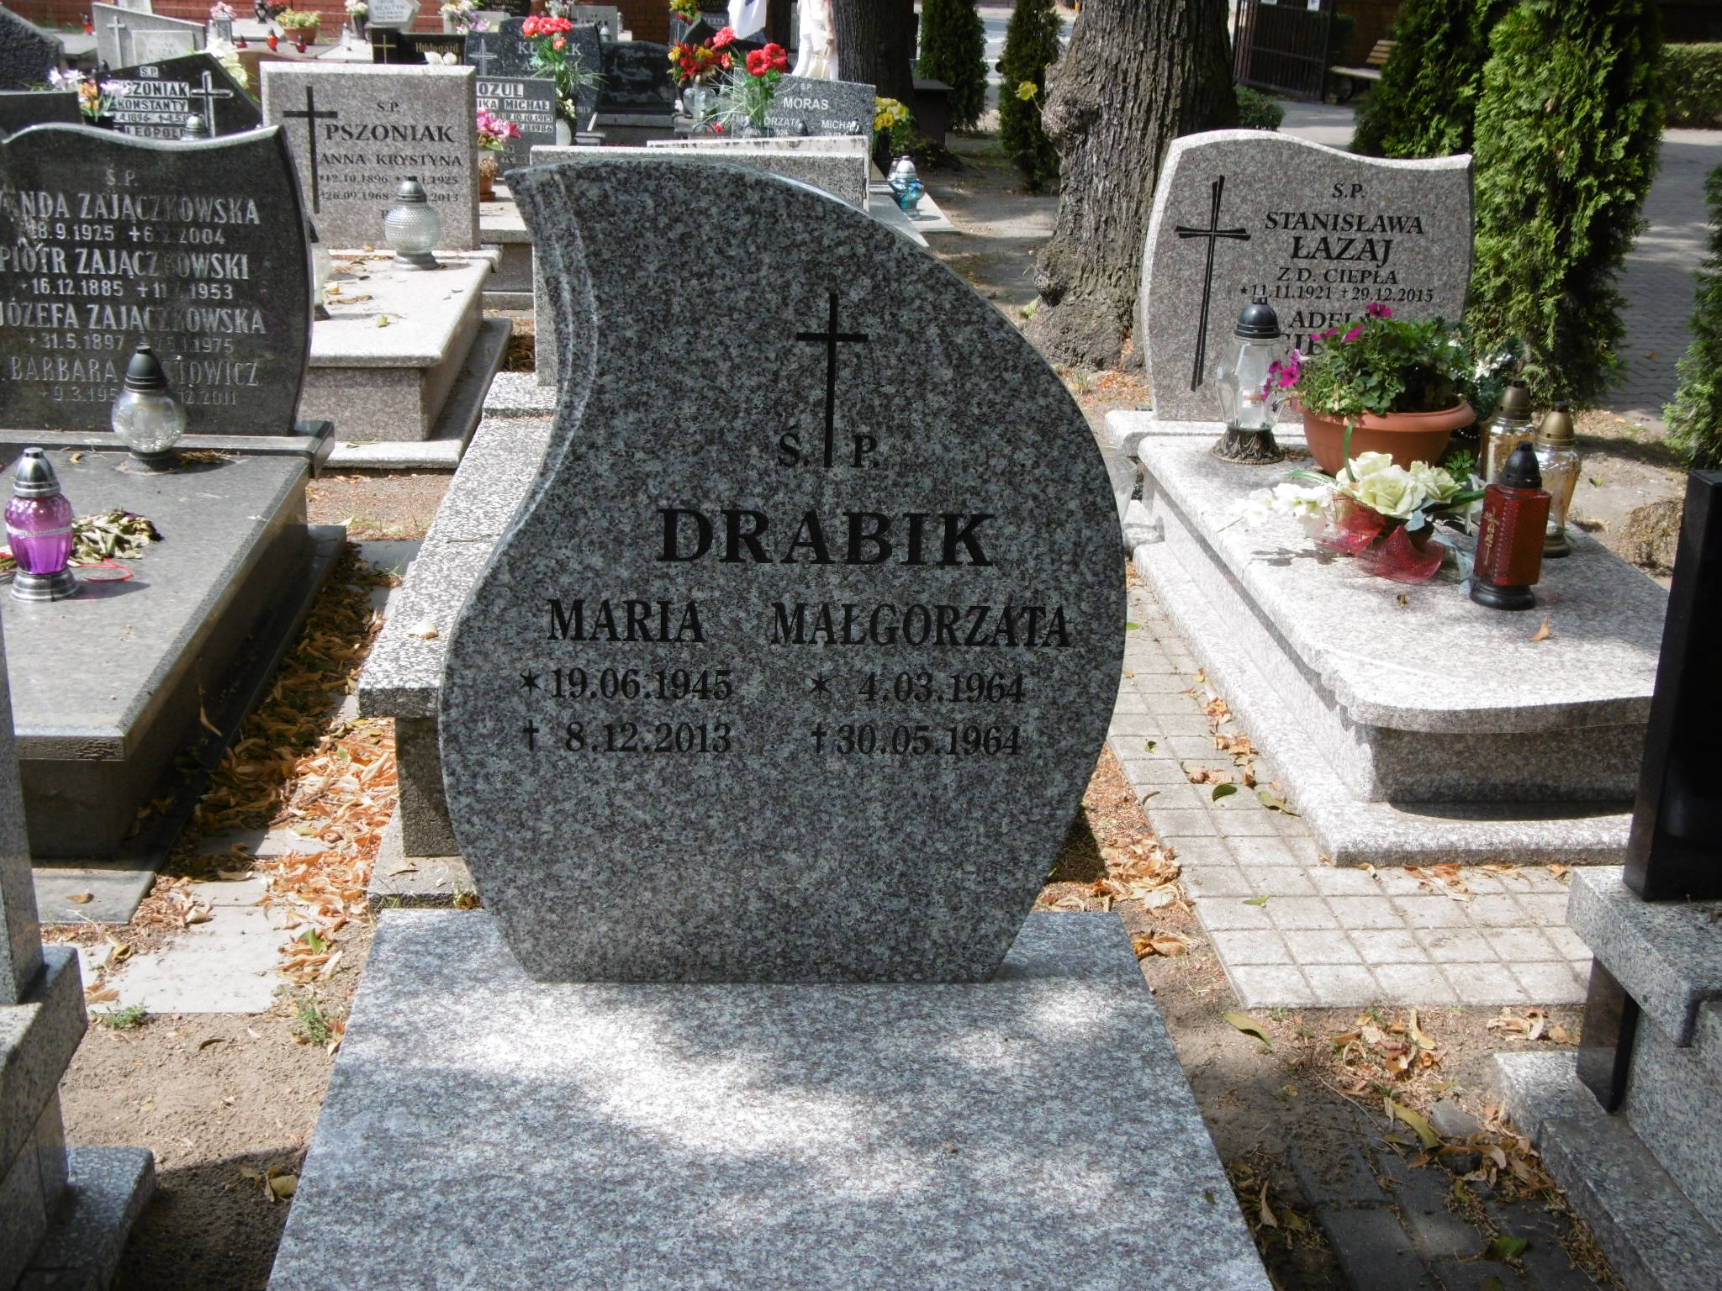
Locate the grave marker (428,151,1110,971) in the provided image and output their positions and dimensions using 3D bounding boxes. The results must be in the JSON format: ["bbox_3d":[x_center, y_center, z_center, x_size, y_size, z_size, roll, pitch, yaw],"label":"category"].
[{"bbox_3d":[-0.079,-0.057,2.267,0.718,0.901,0.066,1,20,-4],"label":"grave marker"}]

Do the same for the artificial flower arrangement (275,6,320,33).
[{"bbox_3d":[-3.948,-4.387,15.000,0.320,0.170,0.280,1,20,-4],"label":"artificial flower arrangement"}]

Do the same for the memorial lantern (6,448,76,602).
[{"bbox_3d":[-1.375,-0.206,3.567,0.124,0.245,0.124,1,20,-4],"label":"memorial lantern"}]

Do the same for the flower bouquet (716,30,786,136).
[{"bbox_3d":[-0.513,-2.626,10.000,0.340,0.470,0.300,1,20,-4],"label":"flower bouquet"}]

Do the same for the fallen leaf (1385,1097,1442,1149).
[{"bbox_3d":[0.691,0.591,2.667,0.026,0.018,0.100,-4,20,-15],"label":"fallen leaf"}]

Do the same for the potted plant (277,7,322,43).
[{"bbox_3d":[-4.408,-4.871,16.801,0.354,0.254,0.354,0,19,-4],"label":"potted plant"}]

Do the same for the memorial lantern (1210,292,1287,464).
[{"bbox_3d":[0.925,-0.629,5.019,0.171,0.368,0.171,0,19,-4],"label":"memorial lantern"}]

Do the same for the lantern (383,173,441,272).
[{"bbox_3d":[-1.389,-1.315,6.611,0.183,0.260,0.183,1,20,-5],"label":"lantern"}]

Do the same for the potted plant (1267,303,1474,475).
[{"bbox_3d":[1.153,-0.574,4.813,0.450,0.371,0.390,0,20,-6],"label":"potted plant"}]

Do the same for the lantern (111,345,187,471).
[{"bbox_3d":[-1.530,-0.515,4.588,0.156,0.252,0.156,0,19,-4],"label":"lantern"}]

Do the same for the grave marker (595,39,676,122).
[{"bbox_3d":[-1.288,-3.177,11.996,0.516,0.412,0.100,0,19,-4],"label":"grave marker"}]

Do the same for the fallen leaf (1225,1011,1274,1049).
[{"bbox_3d":[0.525,0.516,2.894,0.024,0.014,0.085,-9,22,-28],"label":"fallen leaf"}]

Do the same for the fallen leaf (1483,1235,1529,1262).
[{"bbox_3d":[0.733,0.681,2.427,0.058,0.014,0.036,-10,24,-30],"label":"fallen leaf"}]

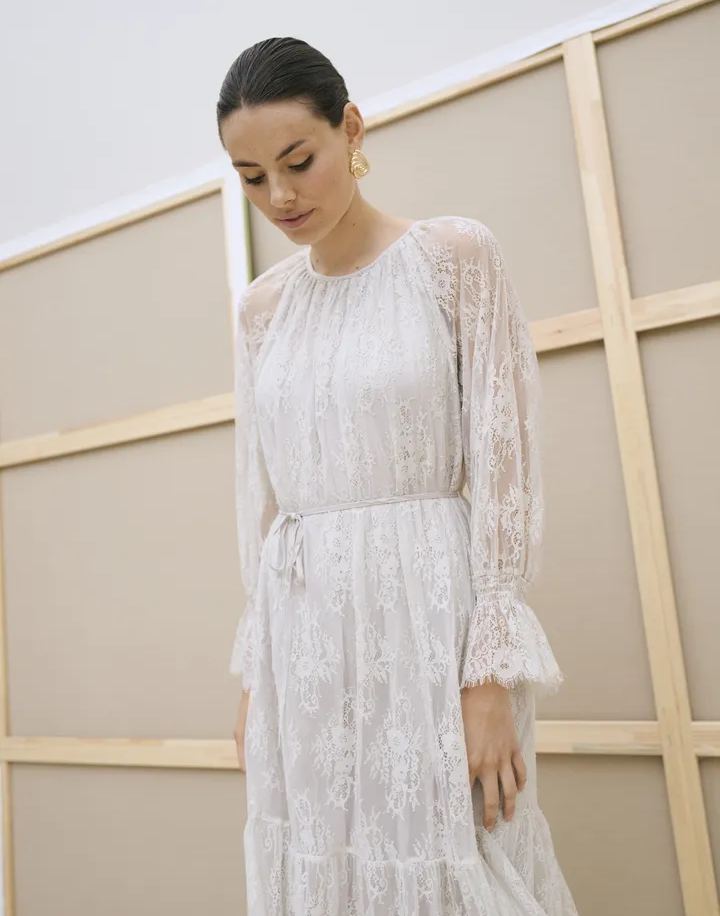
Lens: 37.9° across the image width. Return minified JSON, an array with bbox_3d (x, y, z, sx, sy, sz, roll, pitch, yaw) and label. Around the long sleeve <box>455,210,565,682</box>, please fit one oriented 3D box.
[{"bbox_3d":[0.172,-0.008,1.270,0.135,0.590,0.165,-8,-10,26],"label":"long sleeve"}]

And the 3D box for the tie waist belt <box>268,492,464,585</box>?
[{"bbox_3d":[0.006,0.100,1.300,0.255,0.110,0.190,-8,-10,26],"label":"tie waist belt"}]

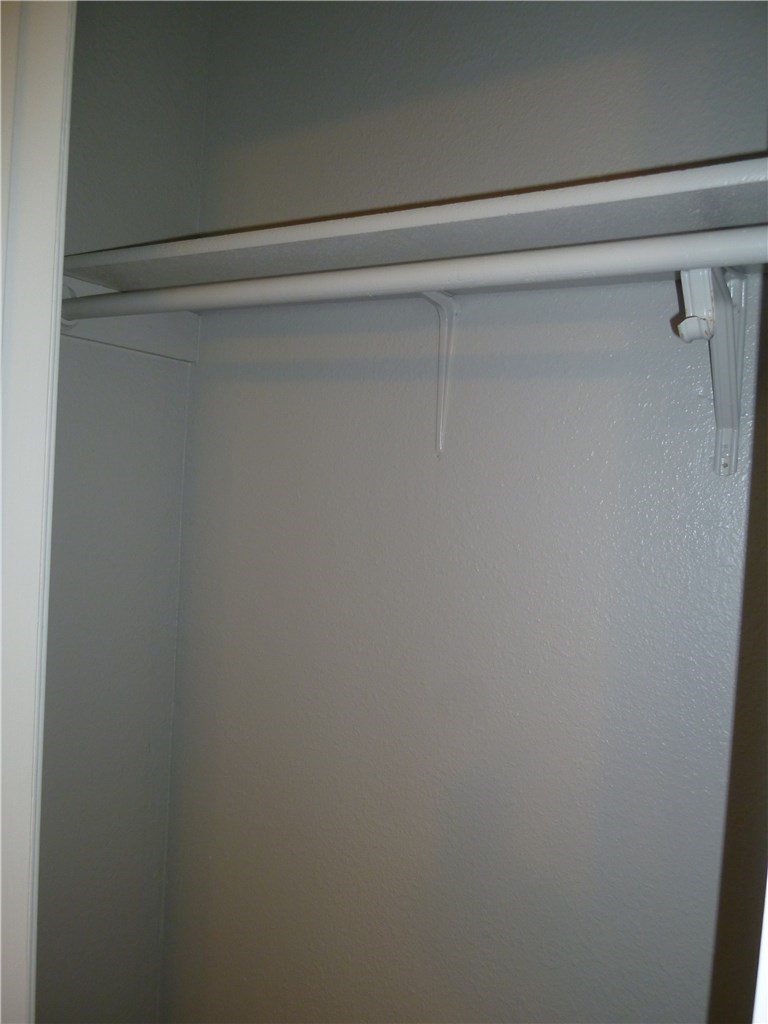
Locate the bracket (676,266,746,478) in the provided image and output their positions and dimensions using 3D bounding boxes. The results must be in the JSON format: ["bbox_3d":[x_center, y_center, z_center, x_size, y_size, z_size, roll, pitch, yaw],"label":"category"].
[{"bbox_3d":[0.376,-0.177,0.834,0.037,0.259,0.301,4,2,31],"label":"bracket"}]

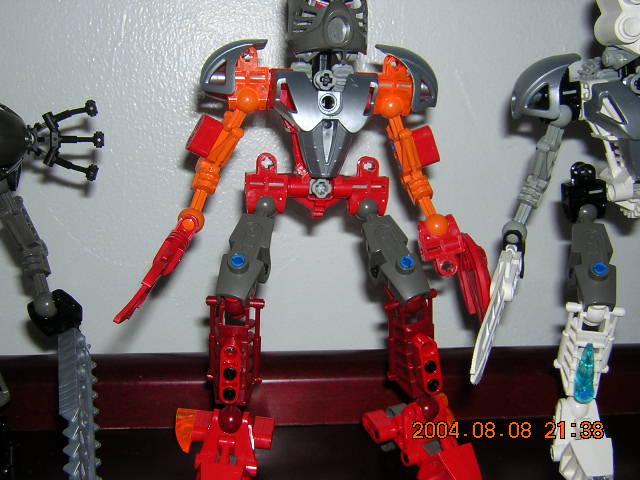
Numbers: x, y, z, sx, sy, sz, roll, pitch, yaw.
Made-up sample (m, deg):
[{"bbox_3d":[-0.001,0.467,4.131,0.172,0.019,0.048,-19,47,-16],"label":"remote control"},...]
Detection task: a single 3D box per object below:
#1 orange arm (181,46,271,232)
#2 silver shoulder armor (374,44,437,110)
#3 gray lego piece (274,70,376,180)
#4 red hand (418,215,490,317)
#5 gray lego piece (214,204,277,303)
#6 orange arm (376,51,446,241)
[{"bbox_3d":[-0.038,-0.040,0.342,0.024,0.074,0.018,22,5,0],"label":"orange arm"},{"bbox_3d":[0.034,-0.064,0.343,0.025,0.025,0.024,0,5,0],"label":"silver shoulder armor"},{"bbox_3d":[0.002,-0.045,0.338,0.040,0.042,0.018,1,5,0],"label":"gray lego piece"},{"bbox_3d":[0.054,0.011,0.347,0.023,0.044,0.024,-20,3,0],"label":"red hand"},{"bbox_3d":[-0.029,0.005,0.344,0.019,0.040,0.017,17,-8,0],"label":"gray lego piece"},{"bbox_3d":[0.036,-0.037,0.342,0.021,0.072,0.018,-18,5,0],"label":"orange arm"}]

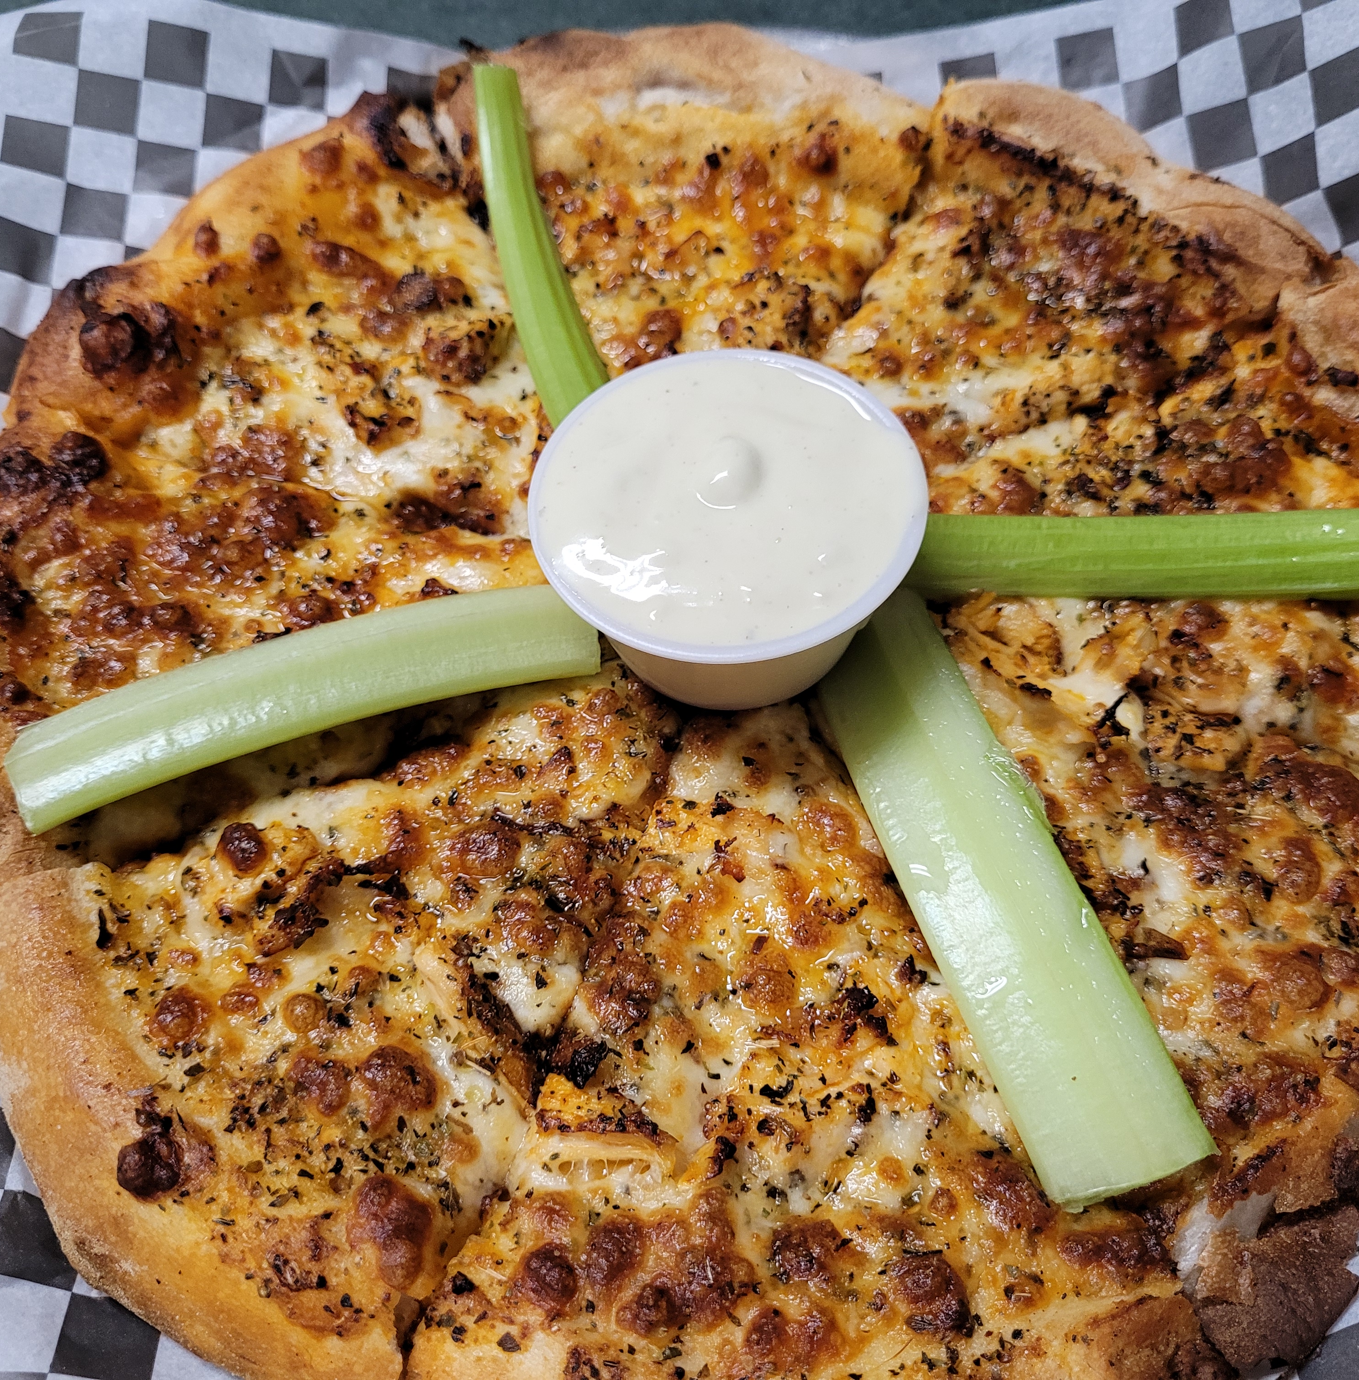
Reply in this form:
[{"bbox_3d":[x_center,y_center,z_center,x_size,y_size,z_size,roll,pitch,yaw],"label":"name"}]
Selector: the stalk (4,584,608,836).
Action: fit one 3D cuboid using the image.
[{"bbox_3d":[-0.063,0.003,0.236,0.096,0.015,0.020,-17,63,-9],"label":"stalk"}]

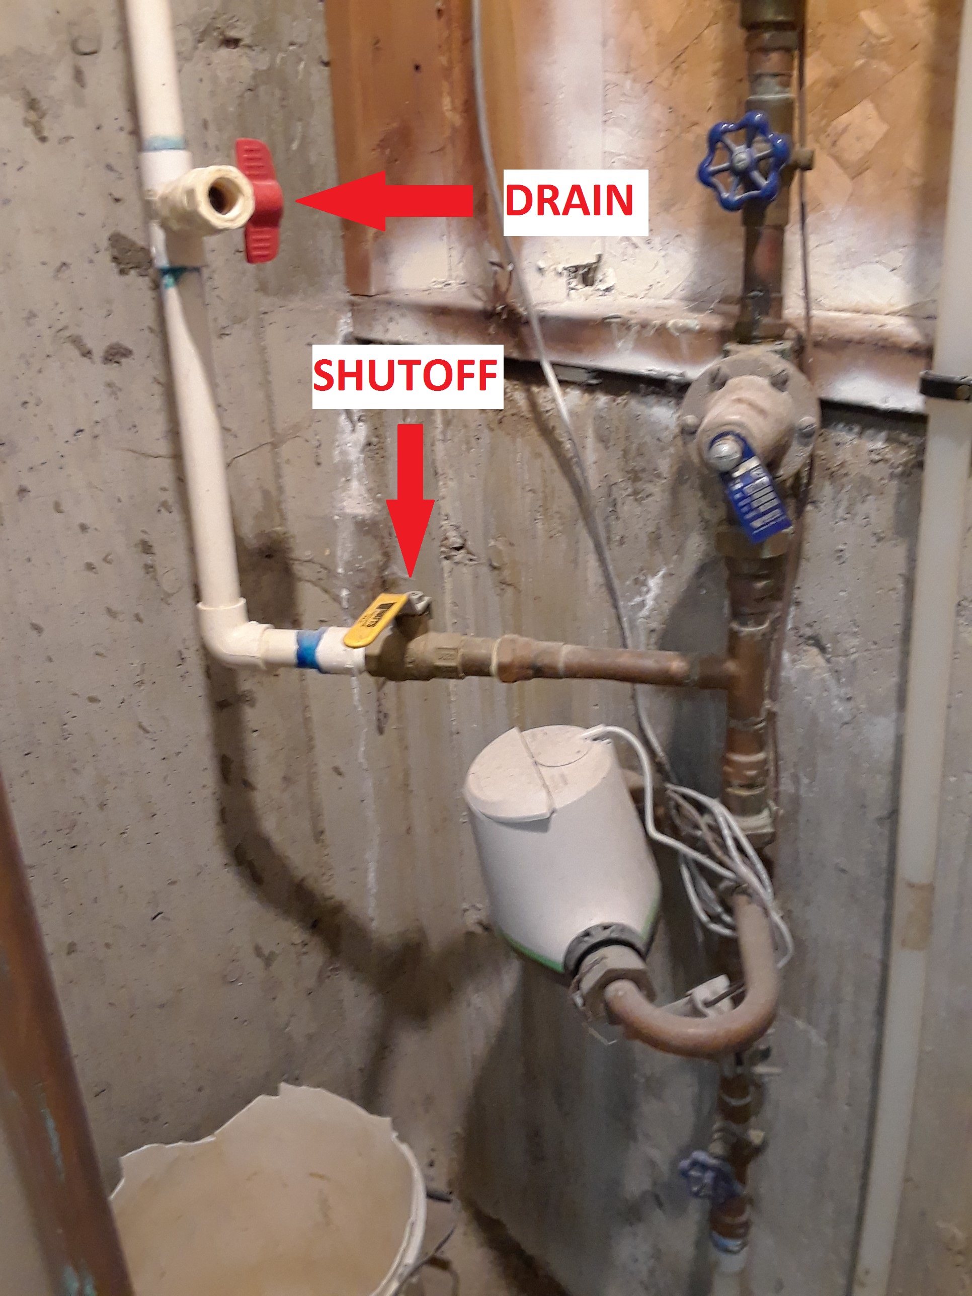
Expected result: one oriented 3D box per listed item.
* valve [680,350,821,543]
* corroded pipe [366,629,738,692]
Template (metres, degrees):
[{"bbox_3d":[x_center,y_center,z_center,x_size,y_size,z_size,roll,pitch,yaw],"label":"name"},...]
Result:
[{"bbox_3d":[0.150,-0.110,0.644,0.086,0.117,0.142,4,19,18],"label":"valve"},{"bbox_3d":[0.040,0.009,0.764,0.256,0.034,0.034,3,19,12],"label":"corroded pipe"}]

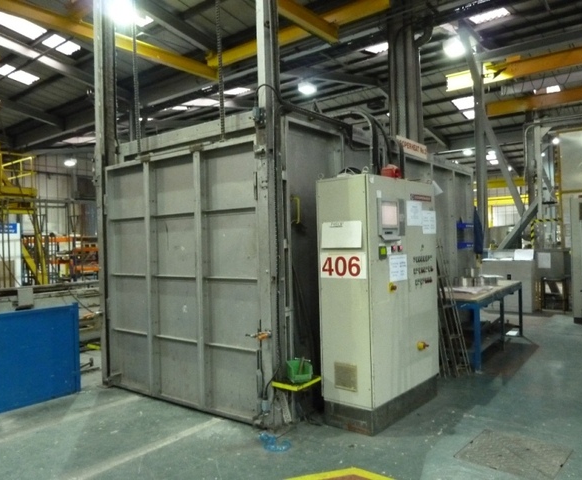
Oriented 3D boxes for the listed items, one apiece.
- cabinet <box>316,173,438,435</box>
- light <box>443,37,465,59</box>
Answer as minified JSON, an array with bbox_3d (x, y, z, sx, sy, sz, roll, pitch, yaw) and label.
[{"bbox_3d":[0.822,0.457,4.145,0.473,1.922,1.188,-1,0,42],"label":"cabinet"},{"bbox_3d":[3.808,-4.480,10.700,0.500,0.340,0.500,-1,0,42],"label":"light"}]

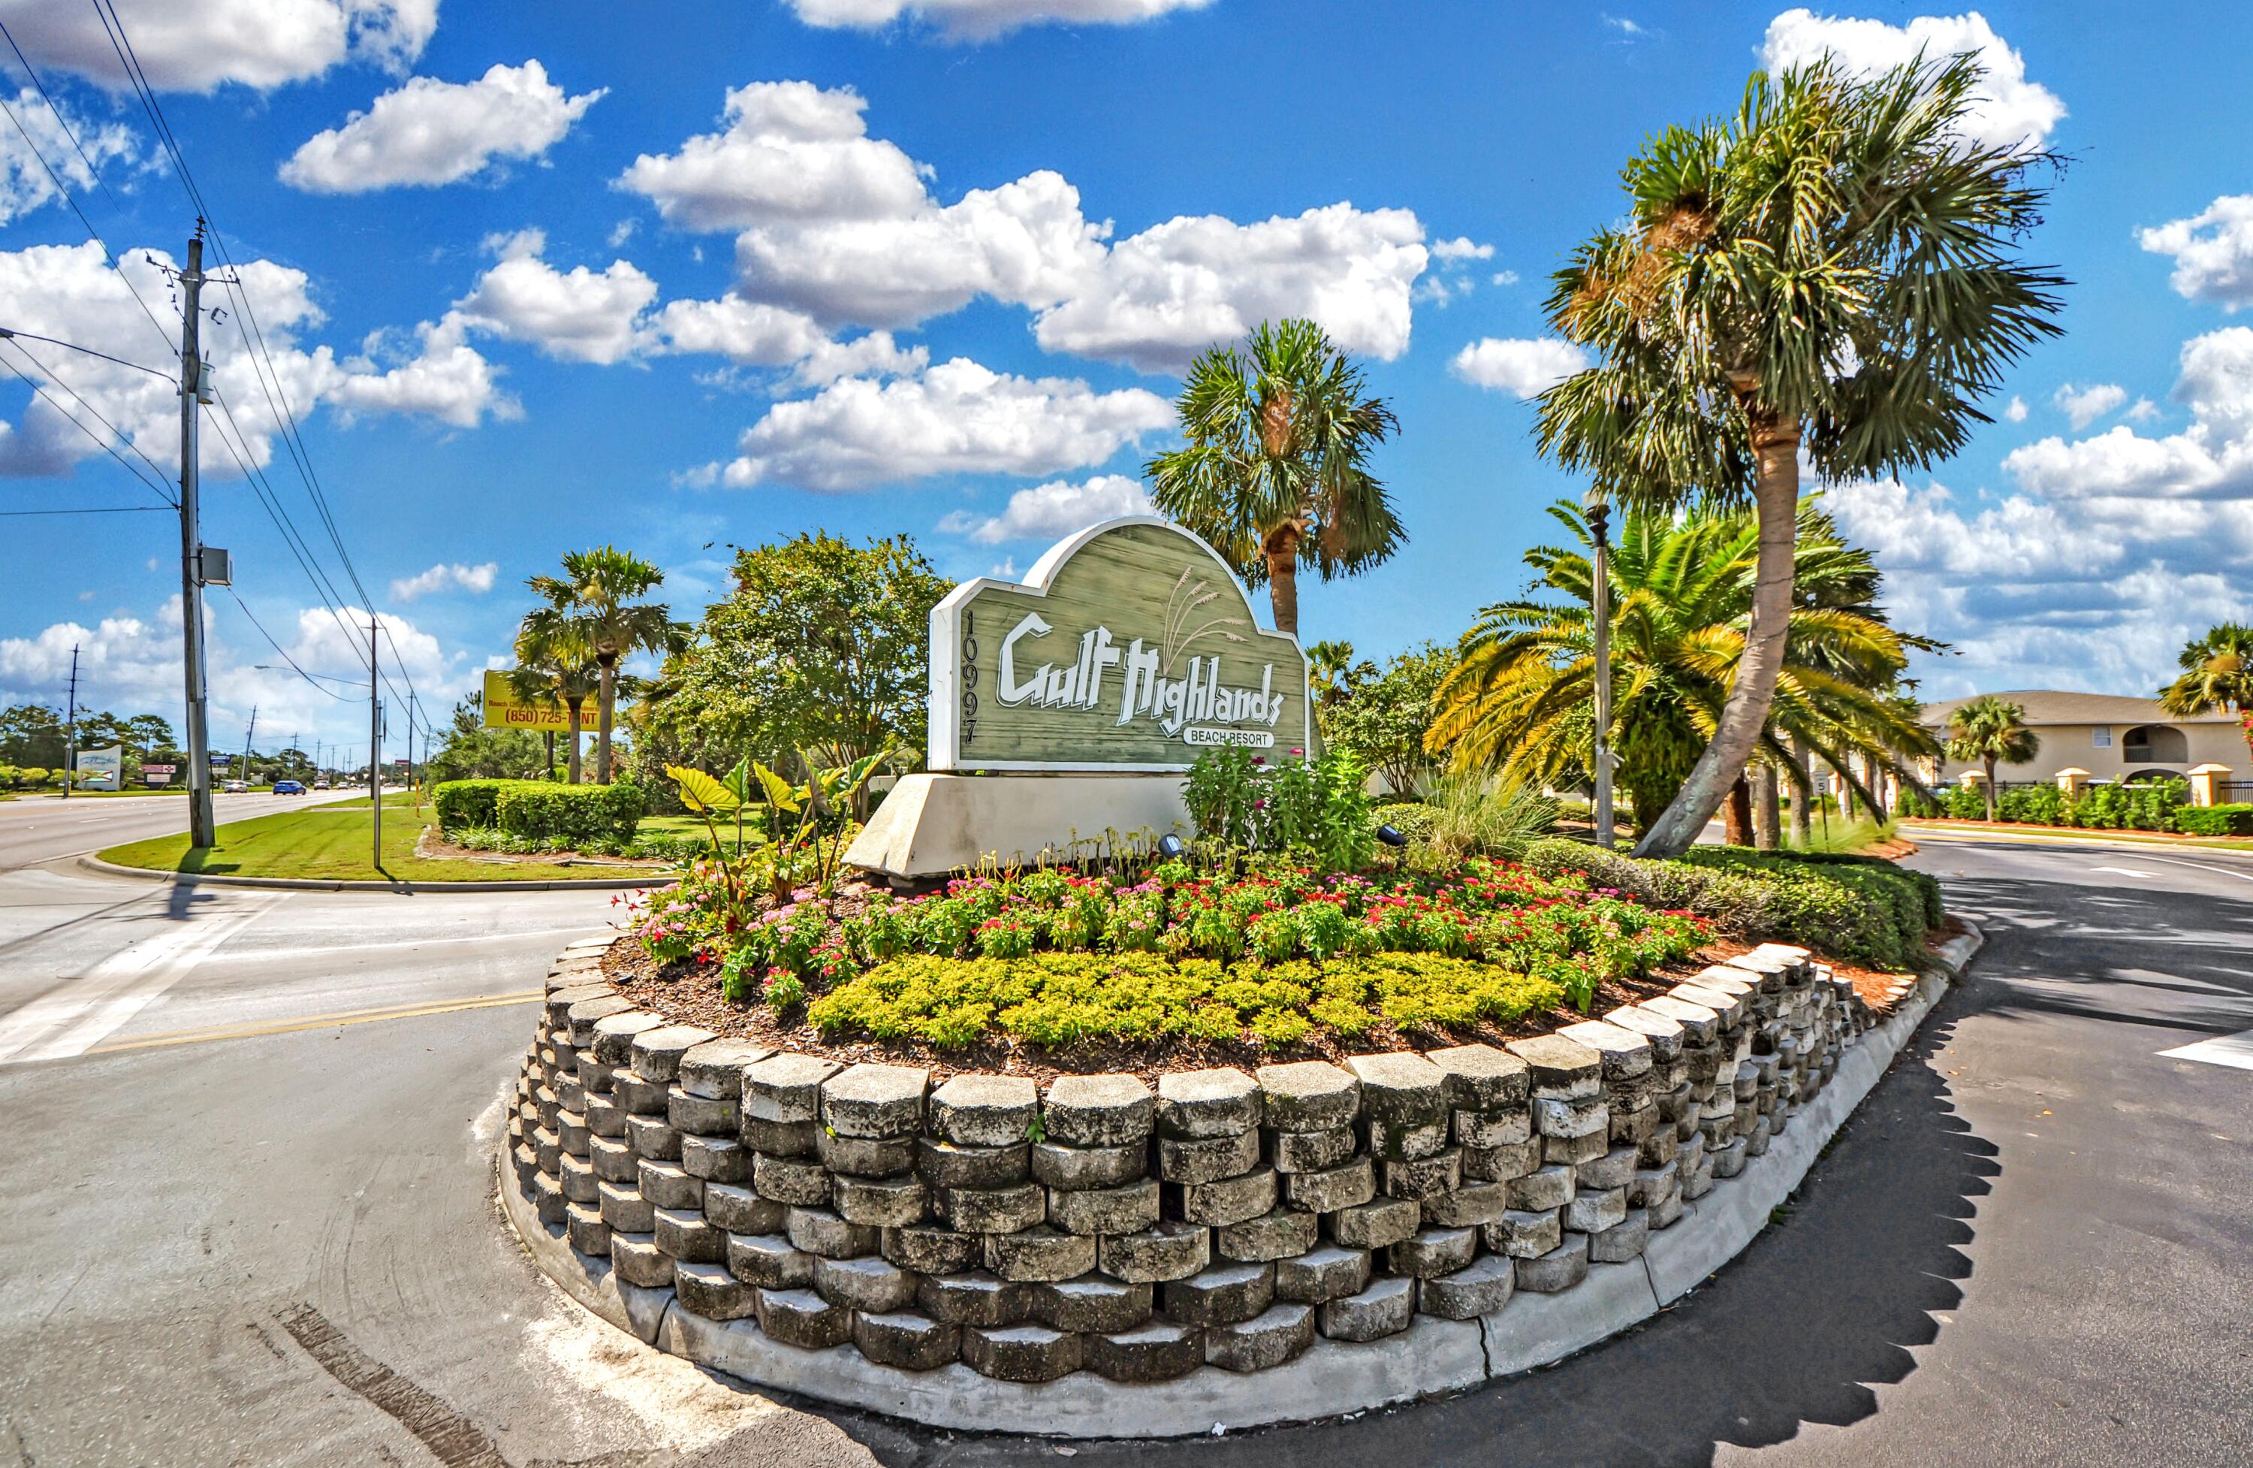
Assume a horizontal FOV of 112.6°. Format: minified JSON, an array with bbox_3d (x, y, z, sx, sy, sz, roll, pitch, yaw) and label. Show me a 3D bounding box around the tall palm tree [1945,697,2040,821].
[{"bbox_3d":[29.900,0.898,25.994,2.150,4.330,2.150,0,-3,0],"label":"tall palm tree"}]

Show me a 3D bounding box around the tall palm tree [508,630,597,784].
[{"bbox_3d":[-14.787,-0.194,20.041,2.900,5.492,2.900,2,-4,-36],"label":"tall palm tree"}]

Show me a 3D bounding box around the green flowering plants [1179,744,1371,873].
[{"bbox_3d":[1.250,0.621,6.324,1.500,1.050,0.800,0,-3,0],"label":"green flowering plants"}]

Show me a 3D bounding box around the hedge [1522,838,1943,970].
[{"bbox_3d":[5.600,1.541,7.527,1.350,0.650,3.600,1,-3,-21],"label":"hedge"}]

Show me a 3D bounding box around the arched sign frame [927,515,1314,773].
[{"bbox_3d":[0.178,-0.629,5.423,3.230,1.785,0.302,3,-4,-39],"label":"arched sign frame"}]

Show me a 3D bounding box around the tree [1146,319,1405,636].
[{"bbox_3d":[2.049,-1.782,9.813,3.400,6.939,3.400,-1,-3,12],"label":"tree"}]

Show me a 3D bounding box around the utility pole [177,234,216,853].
[{"bbox_3d":[-19.828,-4.362,16.064,0.380,13.537,0.400,-8,-4,44],"label":"utility pole"}]

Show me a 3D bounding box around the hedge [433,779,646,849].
[{"bbox_3d":[-13.650,1.846,17.620,4.400,1.300,1.600,0,-3,5],"label":"hedge"}]

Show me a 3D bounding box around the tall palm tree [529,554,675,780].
[{"bbox_3d":[-14.370,-1.174,20.596,3.300,7.511,3.300,2,-4,-35],"label":"tall palm tree"}]

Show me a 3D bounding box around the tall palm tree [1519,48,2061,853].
[{"bbox_3d":[7.100,-3.197,8.360,4.400,9.300,4.400,0,-3,0],"label":"tall palm tree"}]

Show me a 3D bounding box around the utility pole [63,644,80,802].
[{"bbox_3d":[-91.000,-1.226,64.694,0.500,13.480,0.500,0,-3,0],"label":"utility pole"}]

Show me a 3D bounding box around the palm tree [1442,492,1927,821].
[{"bbox_3d":[9.127,-0.885,12.668,6.500,5.762,6.500,-2,-4,36],"label":"palm tree"}]

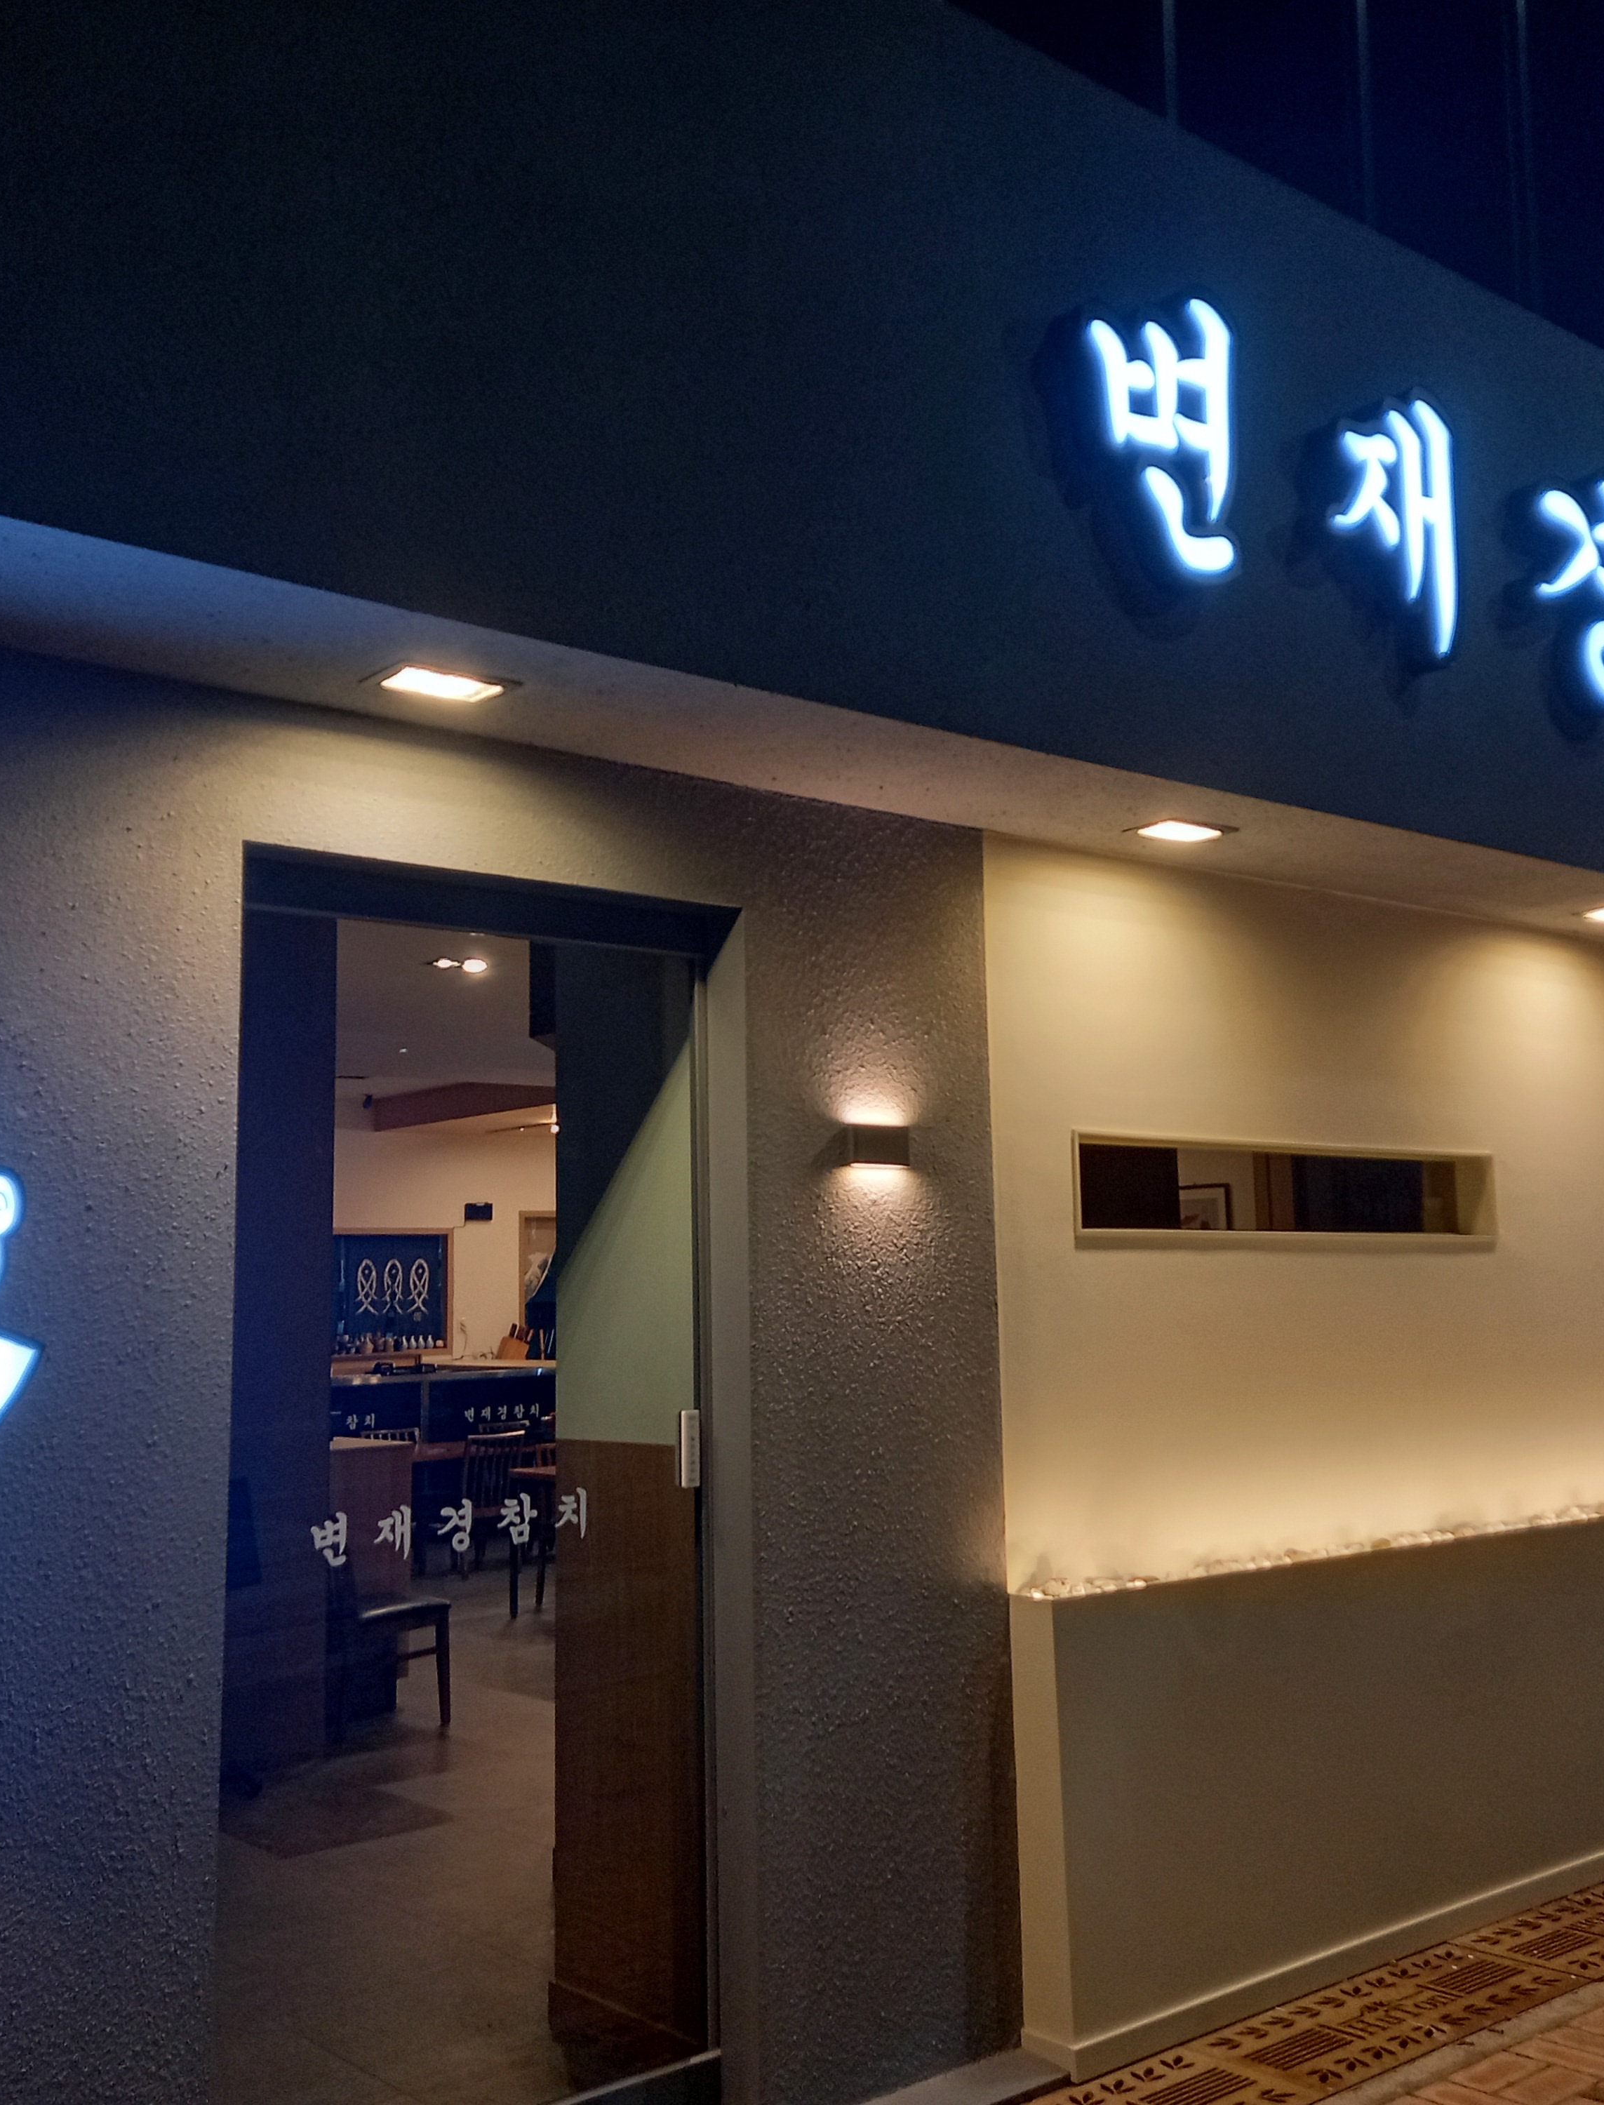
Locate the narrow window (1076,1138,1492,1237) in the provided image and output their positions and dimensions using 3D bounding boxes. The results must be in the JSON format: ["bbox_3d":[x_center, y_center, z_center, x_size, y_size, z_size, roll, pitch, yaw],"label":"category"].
[{"bbox_3d":[1.210,0.354,5.050,1.635,0.245,0.130,5,-8,-39],"label":"narrow window"}]

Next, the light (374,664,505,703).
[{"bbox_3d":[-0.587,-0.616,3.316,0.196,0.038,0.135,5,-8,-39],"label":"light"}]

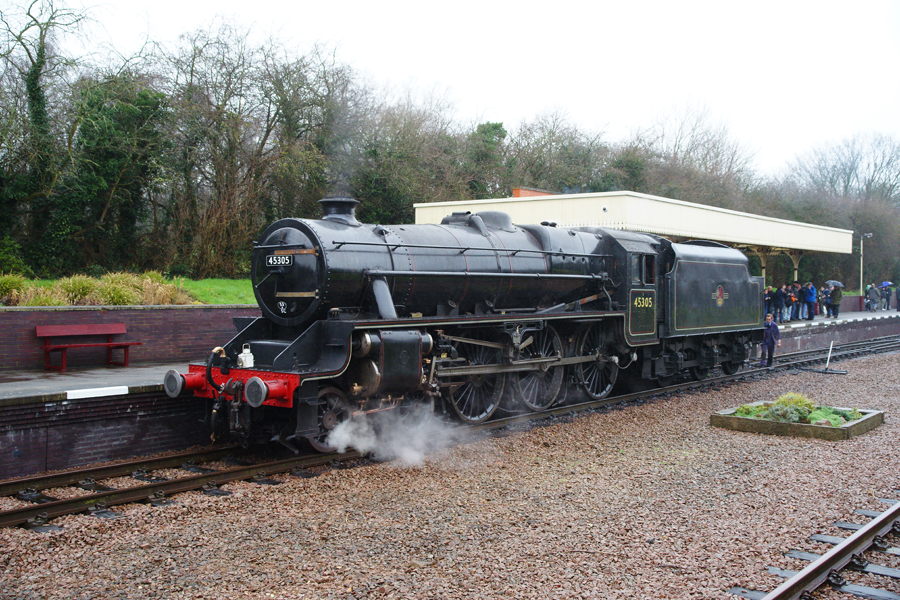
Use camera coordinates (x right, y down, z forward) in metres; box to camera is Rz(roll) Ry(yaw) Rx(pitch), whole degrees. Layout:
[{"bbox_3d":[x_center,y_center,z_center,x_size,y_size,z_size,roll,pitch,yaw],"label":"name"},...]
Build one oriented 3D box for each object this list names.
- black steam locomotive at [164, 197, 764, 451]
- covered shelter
[{"bbox_3d":[2.672,0.282,19.979,2.680,3.900,19.400,1,1,39],"label":"black steam locomotive"},{"bbox_3d":[10.271,-1.225,39.609,8.400,4.550,26.200,1,1,39],"label":"covered shelter"}]

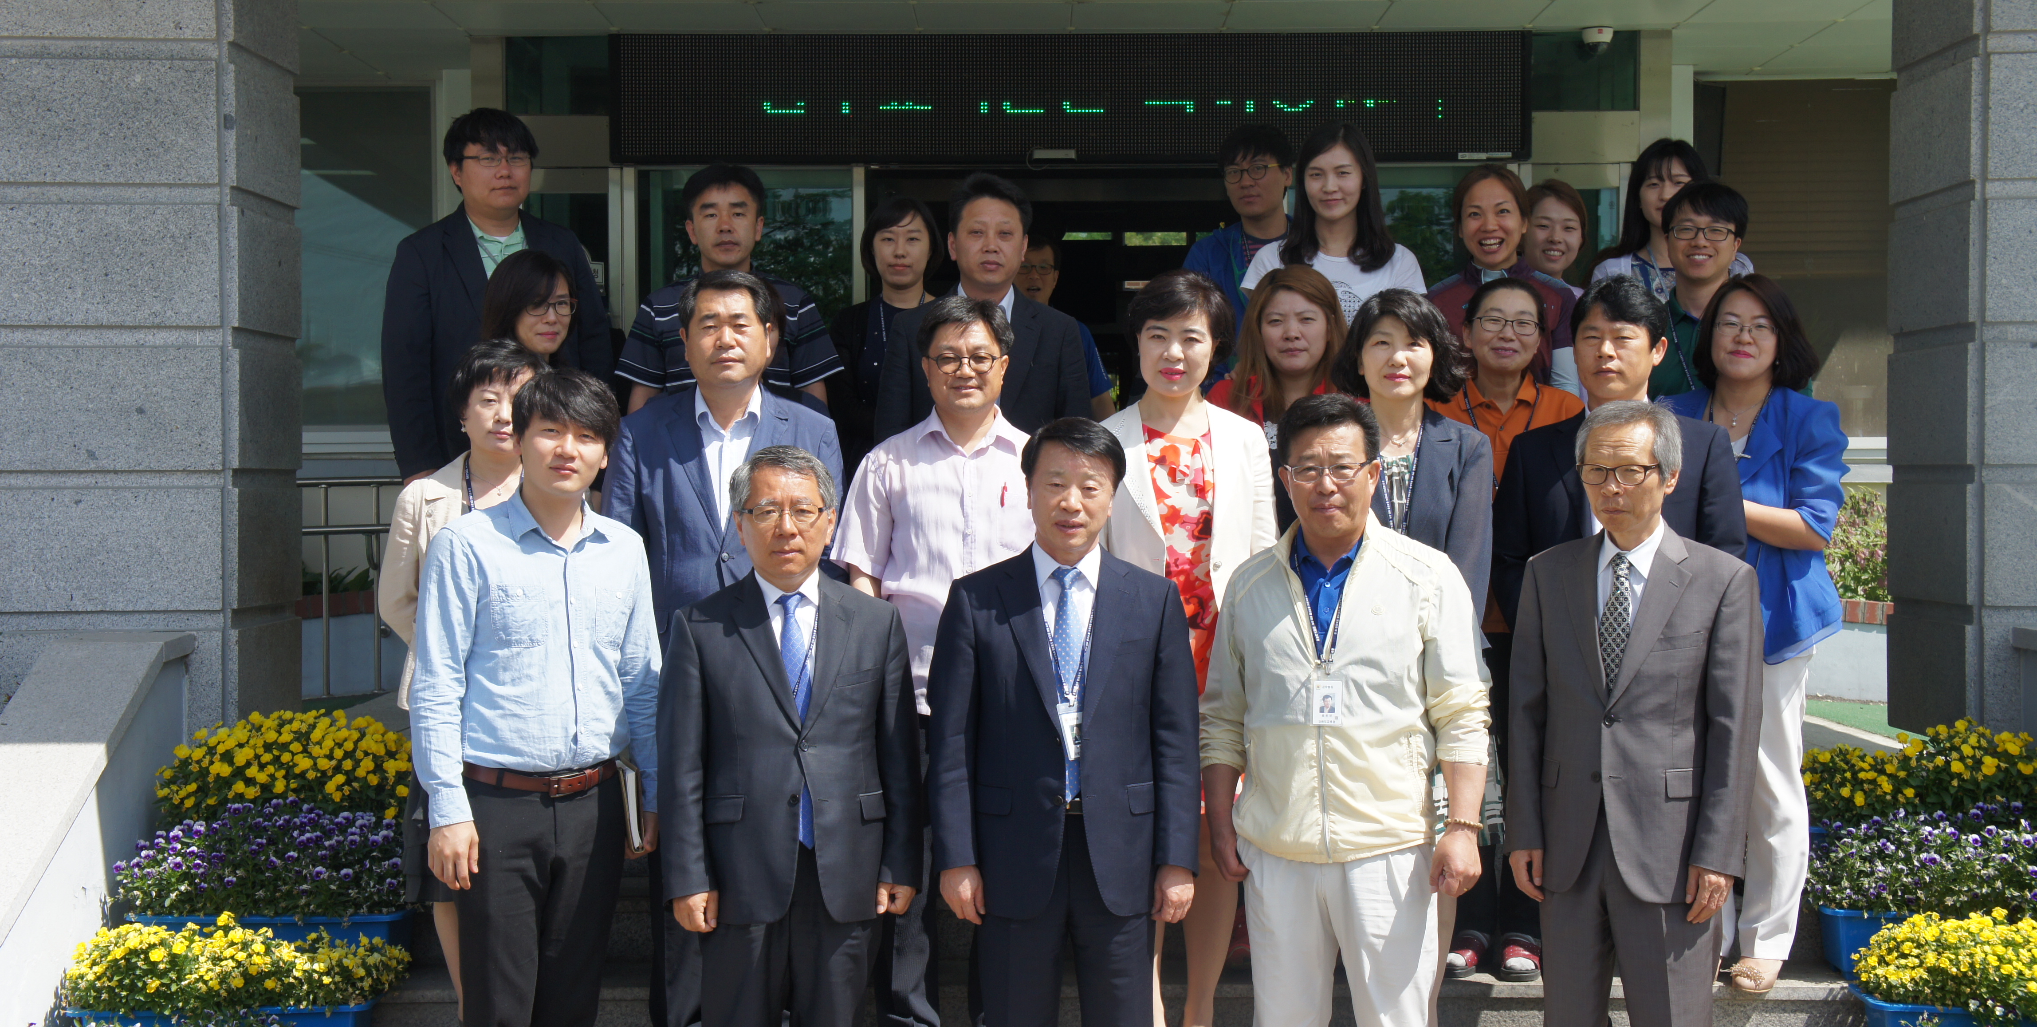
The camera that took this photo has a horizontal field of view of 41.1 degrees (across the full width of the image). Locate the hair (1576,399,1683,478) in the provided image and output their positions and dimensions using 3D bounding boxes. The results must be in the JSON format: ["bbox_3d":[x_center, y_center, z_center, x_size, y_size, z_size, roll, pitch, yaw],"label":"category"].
[{"bbox_3d":[1.164,-0.129,5.170,0.195,0.175,0.220,1,1,31],"label":"hair"}]

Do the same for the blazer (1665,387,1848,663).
[{"bbox_3d":[1.647,0.020,6.180,0.470,0.640,0.290,0,1,18],"label":"blazer"}]

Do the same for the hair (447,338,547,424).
[{"bbox_3d":[-1.131,-0.278,5.880,0.210,0.205,0.230,0,1,-20],"label":"hair"}]

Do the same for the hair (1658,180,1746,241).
[{"bbox_3d":[1.615,-0.703,6.400,0.205,0.170,0.210,-2,0,11],"label":"hair"}]

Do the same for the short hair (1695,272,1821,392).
[{"bbox_3d":[1.656,-0.405,6.080,0.280,0.270,0.240,-2,0,9],"label":"short hair"}]

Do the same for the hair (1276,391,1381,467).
[{"bbox_3d":[0.557,-0.141,4.870,0.185,0.150,0.205,0,1,6],"label":"hair"}]

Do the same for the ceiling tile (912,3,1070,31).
[{"bbox_3d":[-0.092,-1.913,10.400,0.600,0.025,0.600,0,1,0],"label":"ceiling tile"}]

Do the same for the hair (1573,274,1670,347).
[{"bbox_3d":[1.302,-0.422,5.860,0.205,0.190,0.230,0,1,27],"label":"hair"}]

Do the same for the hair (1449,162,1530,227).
[{"bbox_3d":[1.163,-0.768,6.680,0.190,0.190,0.220,0,1,9],"label":"hair"}]

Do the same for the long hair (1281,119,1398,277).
[{"bbox_3d":[0.797,-0.785,6.750,0.280,0.385,0.230,0,1,7],"label":"long hair"}]

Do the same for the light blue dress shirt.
[{"bbox_3d":[-0.911,0.281,5.120,0.450,0.630,0.270,0,1,-19],"label":"light blue dress shirt"}]

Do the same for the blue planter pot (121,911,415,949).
[{"bbox_3d":[-1.666,0.966,6.100,0.595,0.165,0.220,0,1,0],"label":"blue planter pot"}]

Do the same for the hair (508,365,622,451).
[{"bbox_3d":[-0.812,-0.178,4.860,0.195,0.170,0.210,6,0,-3],"label":"hair"}]

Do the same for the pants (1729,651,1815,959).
[{"bbox_3d":[1.638,0.554,6.120,0.340,0.900,0.270,0,1,14],"label":"pants"}]

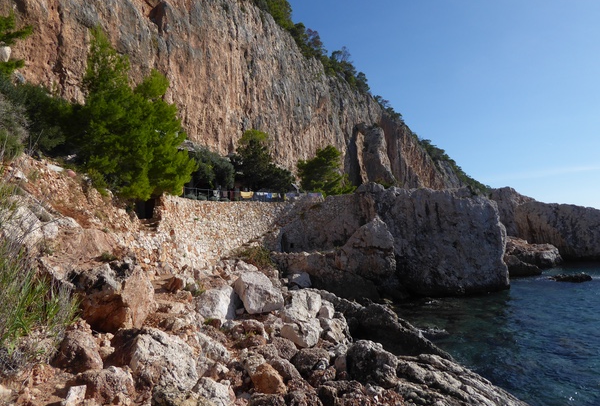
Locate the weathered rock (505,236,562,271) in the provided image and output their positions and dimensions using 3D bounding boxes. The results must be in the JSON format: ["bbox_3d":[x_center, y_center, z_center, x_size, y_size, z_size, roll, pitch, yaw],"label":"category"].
[{"bbox_3d":[36.000,7.500,65.000,9.800,4.600,6.000,0,-1,0],"label":"weathered rock"}]

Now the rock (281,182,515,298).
[{"bbox_3d":[10.300,3.900,46.000,25.500,11.200,9.500,0,-2,-17],"label":"rock"}]

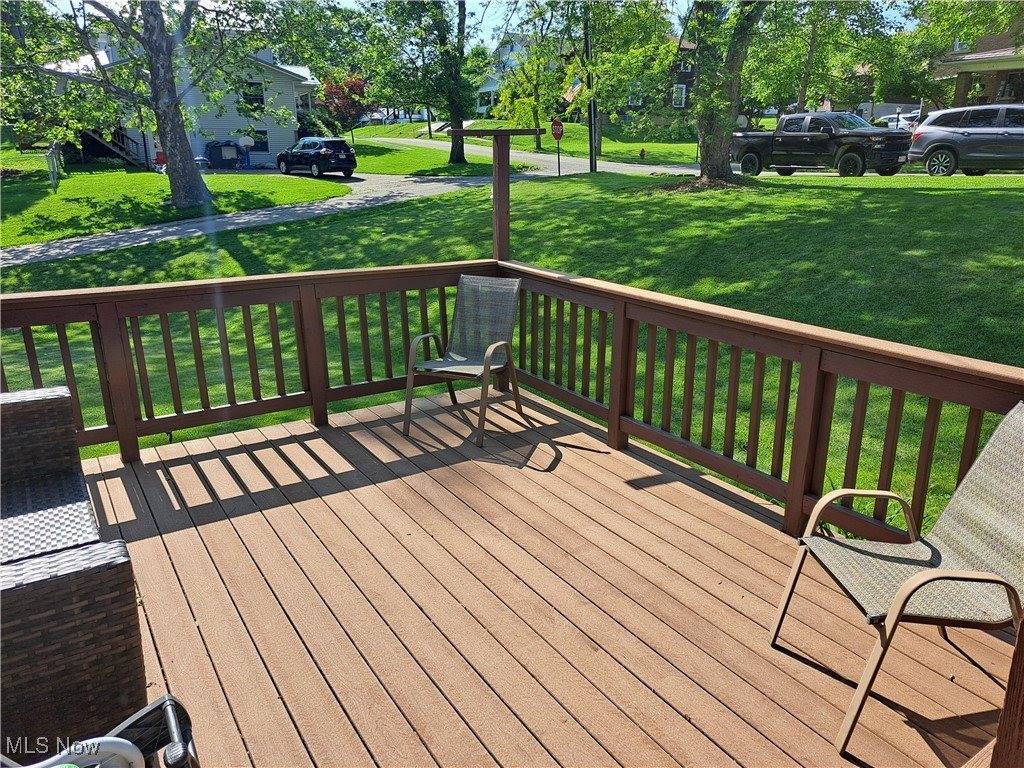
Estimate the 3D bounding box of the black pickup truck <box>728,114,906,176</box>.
[{"bbox_3d":[9.830,-7.615,22.919,2.060,1.970,5.900,-11,21,-30],"label":"black pickup truck"}]

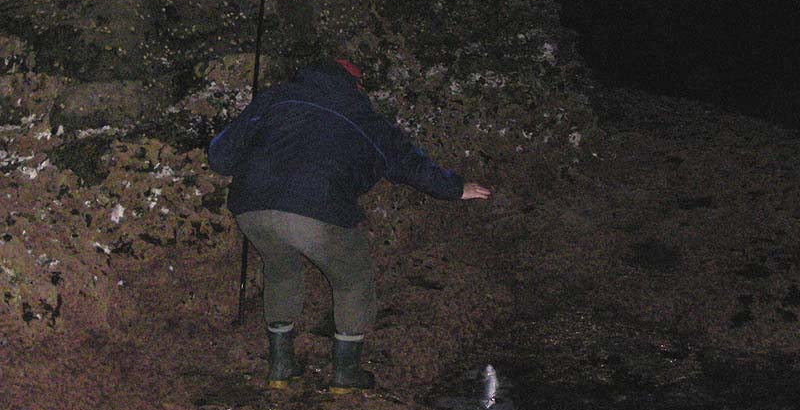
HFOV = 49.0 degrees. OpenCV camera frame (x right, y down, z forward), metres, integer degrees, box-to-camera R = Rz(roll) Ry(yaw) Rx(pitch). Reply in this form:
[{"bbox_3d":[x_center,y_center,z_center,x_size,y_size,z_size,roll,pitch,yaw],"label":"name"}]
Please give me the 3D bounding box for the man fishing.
[{"bbox_3d":[-0.270,0.080,4.279,1.038,1.552,1.048,7,12,33],"label":"man fishing"}]

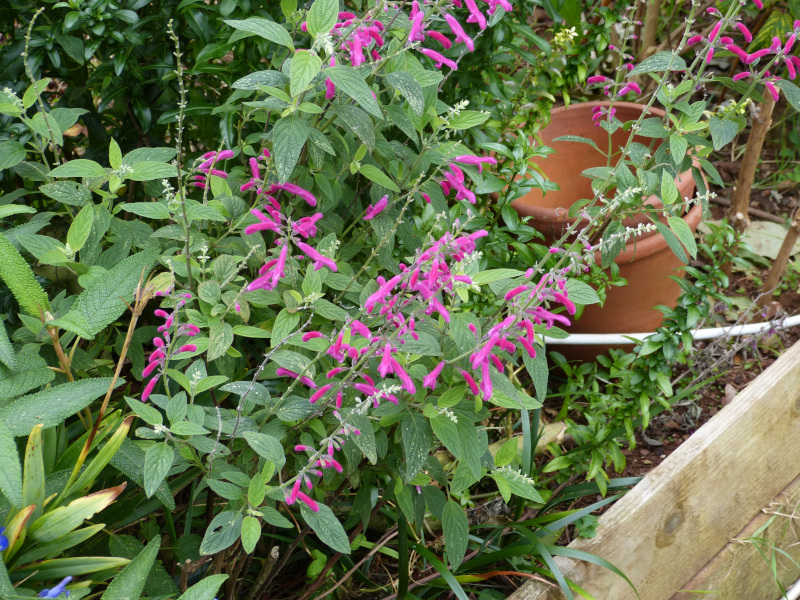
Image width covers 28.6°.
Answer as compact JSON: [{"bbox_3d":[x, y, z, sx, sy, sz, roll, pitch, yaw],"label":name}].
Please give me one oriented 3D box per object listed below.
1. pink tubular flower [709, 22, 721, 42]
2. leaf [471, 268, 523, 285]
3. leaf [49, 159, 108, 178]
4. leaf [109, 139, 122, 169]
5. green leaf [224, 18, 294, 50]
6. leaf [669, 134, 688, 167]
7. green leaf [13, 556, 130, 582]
[{"bbox_3d":[0.356,-0.303,1.780,0.010,0.027,0.009,17,16,-44],"label":"pink tubular flower"},{"bbox_3d":[0.091,-0.022,1.480,0.050,0.009,0.021,-13,32,-9],"label":"leaf"},{"bbox_3d":[-0.345,-0.141,1.680,0.061,0.010,0.025,-3,41,-5],"label":"leaf"},{"bbox_3d":[-0.308,-0.159,1.700,0.015,0.007,0.035,-4,73,-10],"label":"leaf"},{"bbox_3d":[-0.140,-0.265,1.570,0.077,0.012,0.027,23,45,-6],"label":"green leaf"},{"bbox_3d":[0.333,-0.179,1.880,0.023,0.009,0.045,4,64,2],"label":"leaf"},{"bbox_3d":[-0.324,0.266,1.550,0.119,0.010,0.023,-8,41,2],"label":"green leaf"}]

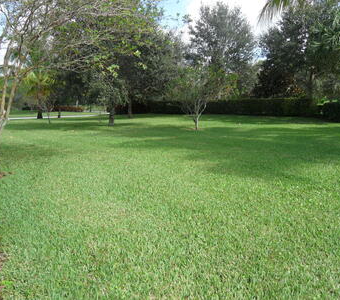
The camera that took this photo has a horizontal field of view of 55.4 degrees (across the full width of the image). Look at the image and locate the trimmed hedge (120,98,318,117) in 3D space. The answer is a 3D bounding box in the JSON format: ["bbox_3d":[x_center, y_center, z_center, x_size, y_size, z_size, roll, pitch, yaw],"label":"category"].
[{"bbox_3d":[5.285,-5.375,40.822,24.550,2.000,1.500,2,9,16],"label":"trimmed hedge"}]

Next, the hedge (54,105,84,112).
[{"bbox_3d":[-16.025,-6.608,52.091,4.780,1.200,1.800,0,8,0],"label":"hedge"}]

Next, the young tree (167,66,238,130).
[{"bbox_3d":[1.781,-2.888,18.275,4.000,3.560,3.800,0,8,0],"label":"young tree"}]

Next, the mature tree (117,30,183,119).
[{"bbox_3d":[-2.273,-7.202,31.290,7.000,8.360,6.600,0,8,0],"label":"mature tree"}]

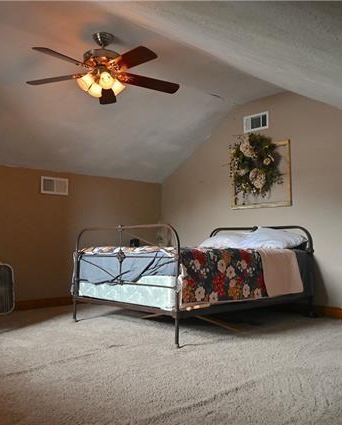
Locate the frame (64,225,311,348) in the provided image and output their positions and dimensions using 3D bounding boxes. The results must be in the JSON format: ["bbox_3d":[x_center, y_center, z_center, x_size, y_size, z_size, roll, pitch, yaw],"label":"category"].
[{"bbox_3d":[0.266,0.602,4.278,1.920,0.906,1.499,3,-5,-42],"label":"frame"}]

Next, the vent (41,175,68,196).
[{"bbox_3d":[-1.382,-0.315,5.113,0.356,0.203,0.023,3,-5,-42],"label":"vent"}]

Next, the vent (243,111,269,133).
[{"bbox_3d":[0.998,-1.063,5.029,0.023,0.203,0.356,3,-5,-42],"label":"vent"}]

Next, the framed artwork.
[{"bbox_3d":[1.019,-0.414,4.952,0.038,0.731,0.842,3,-5,-42],"label":"framed artwork"}]

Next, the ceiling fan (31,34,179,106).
[{"bbox_3d":[-0.537,-1.149,3.362,1.247,0.490,1.247,3,-5,-42],"label":"ceiling fan"}]

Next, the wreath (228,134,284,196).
[{"bbox_3d":[0.960,-0.514,4.916,0.153,0.673,0.673,3,-5,-42],"label":"wreath"}]

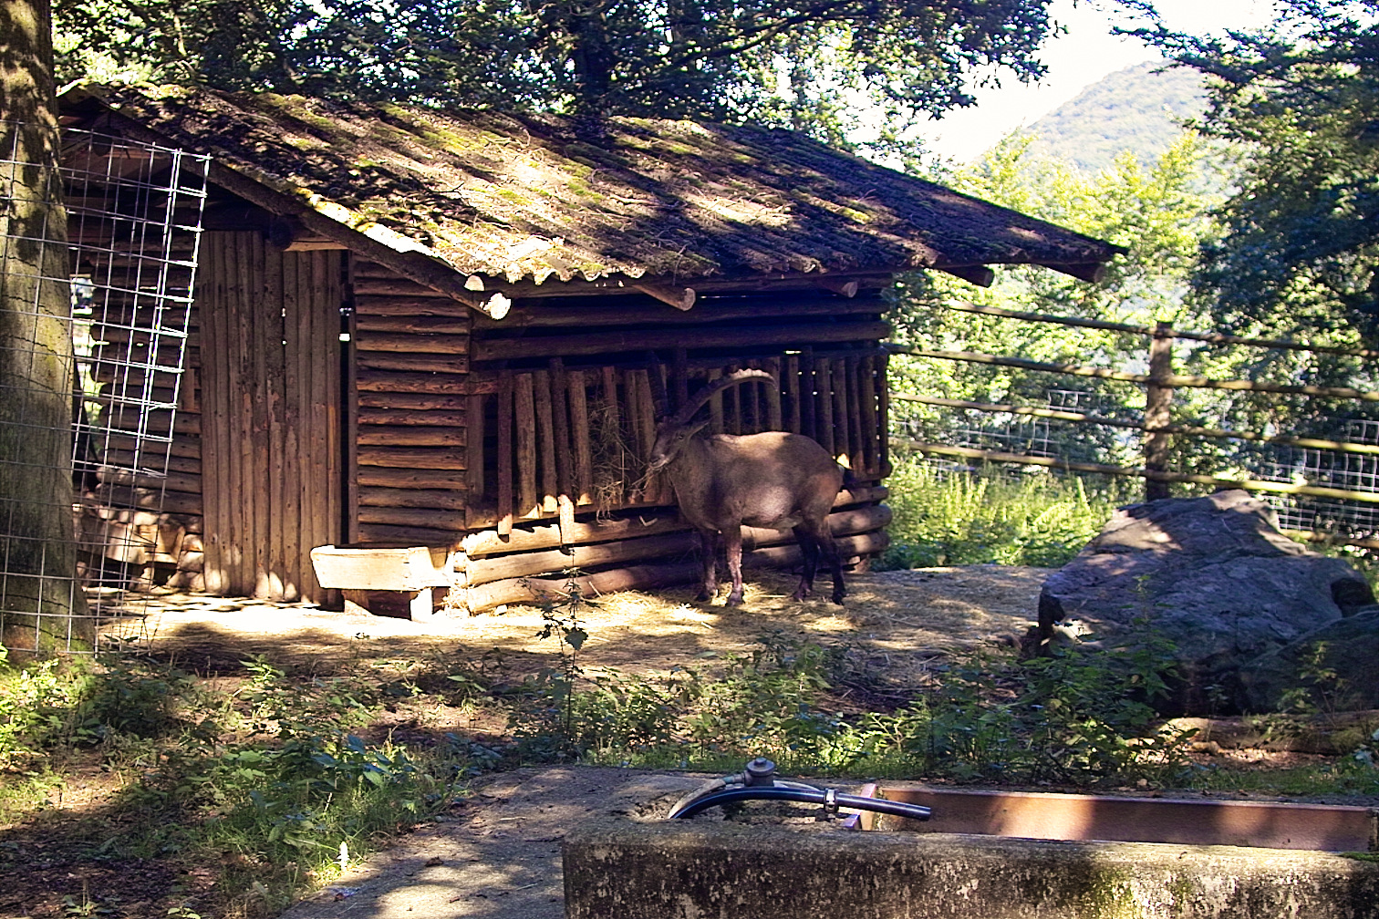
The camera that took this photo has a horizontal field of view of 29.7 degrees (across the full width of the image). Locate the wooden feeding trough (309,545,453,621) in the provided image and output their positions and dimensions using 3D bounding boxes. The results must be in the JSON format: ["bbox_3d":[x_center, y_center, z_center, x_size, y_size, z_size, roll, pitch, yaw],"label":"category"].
[{"bbox_3d":[-1.590,0.623,13.495,0.610,0.360,0.400,2,5,23],"label":"wooden feeding trough"}]

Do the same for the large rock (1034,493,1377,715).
[{"bbox_3d":[2.260,0.583,11.635,1.450,0.800,1.350,0,5,5],"label":"large rock"}]

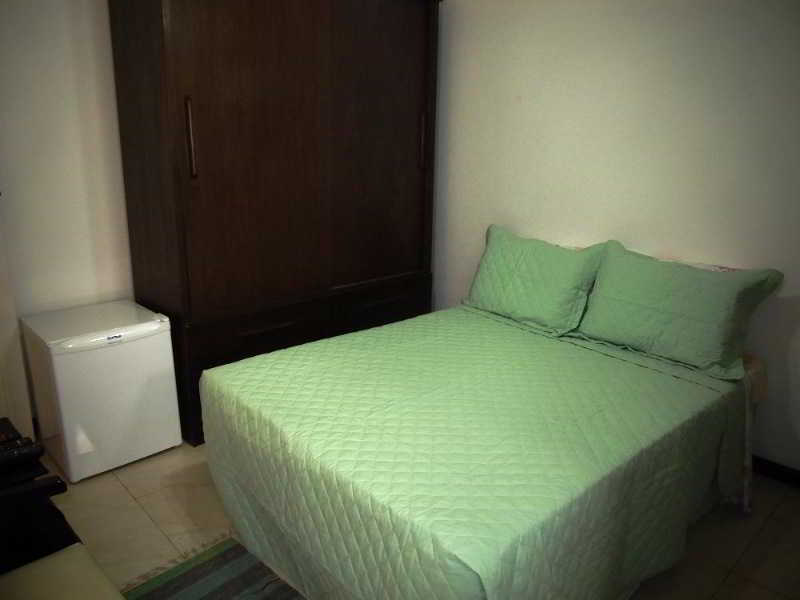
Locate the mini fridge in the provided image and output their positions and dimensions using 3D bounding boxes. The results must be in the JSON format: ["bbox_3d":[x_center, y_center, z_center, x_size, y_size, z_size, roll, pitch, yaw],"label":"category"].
[{"bbox_3d":[-1.392,0.392,2.613,0.487,0.630,0.490,-14,22,-43],"label":"mini fridge"}]

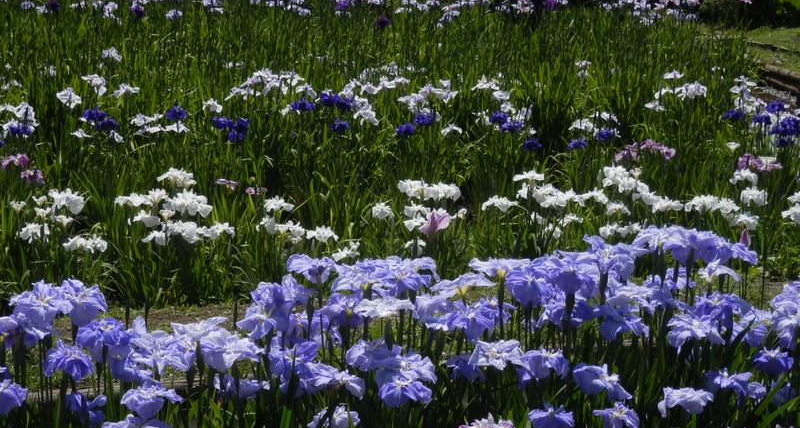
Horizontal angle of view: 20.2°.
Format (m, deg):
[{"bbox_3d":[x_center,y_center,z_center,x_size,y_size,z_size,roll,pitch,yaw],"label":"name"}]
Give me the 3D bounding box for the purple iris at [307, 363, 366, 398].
[{"bbox_3d":[-0.161,0.416,5.600,0.145,0.074,0.133,0,10,0],"label":"purple iris"}]

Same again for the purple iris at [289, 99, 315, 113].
[{"bbox_3d":[-0.492,-0.542,11.200,0.130,0.056,0.120,0,10,0],"label":"purple iris"}]

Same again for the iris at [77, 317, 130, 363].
[{"bbox_3d":[-0.847,0.358,6.400,0.154,0.115,0.146,0,9,0],"label":"iris"}]

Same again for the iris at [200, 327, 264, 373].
[{"bbox_3d":[-0.428,0.347,5.700,0.158,0.096,0.140,0,10,0],"label":"iris"}]

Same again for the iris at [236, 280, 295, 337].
[{"bbox_3d":[-0.354,0.251,5.900,0.153,0.137,0.140,0,10,0],"label":"iris"}]

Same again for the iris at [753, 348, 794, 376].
[{"bbox_3d":[1.016,0.401,6.100,0.114,0.068,0.109,0,9,0],"label":"iris"}]

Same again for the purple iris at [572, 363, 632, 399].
[{"bbox_3d":[0.479,0.396,5.300,0.142,0.074,0.131,0,10,0],"label":"purple iris"}]

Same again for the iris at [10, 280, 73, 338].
[{"bbox_3d":[-1.040,0.277,6.500,0.180,0.148,0.153,0,9,0],"label":"iris"}]

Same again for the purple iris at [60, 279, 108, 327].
[{"bbox_3d":[-0.932,0.261,6.600,0.147,0.125,0.140,0,9,0],"label":"purple iris"}]

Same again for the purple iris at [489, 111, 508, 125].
[{"bbox_3d":[0.492,-0.482,11.200,0.100,0.057,0.110,0,10,0],"label":"purple iris"}]

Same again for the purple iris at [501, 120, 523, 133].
[{"bbox_3d":[0.597,-0.468,12.000,0.118,0.057,0.112,0,9,0],"label":"purple iris"}]

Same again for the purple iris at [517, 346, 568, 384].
[{"bbox_3d":[0.350,0.372,5.500,0.128,0.080,0.117,0,10,0],"label":"purple iris"}]

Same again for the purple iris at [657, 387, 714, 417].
[{"bbox_3d":[0.726,0.477,5.700,0.147,0.064,0.140,0,9,0],"label":"purple iris"}]

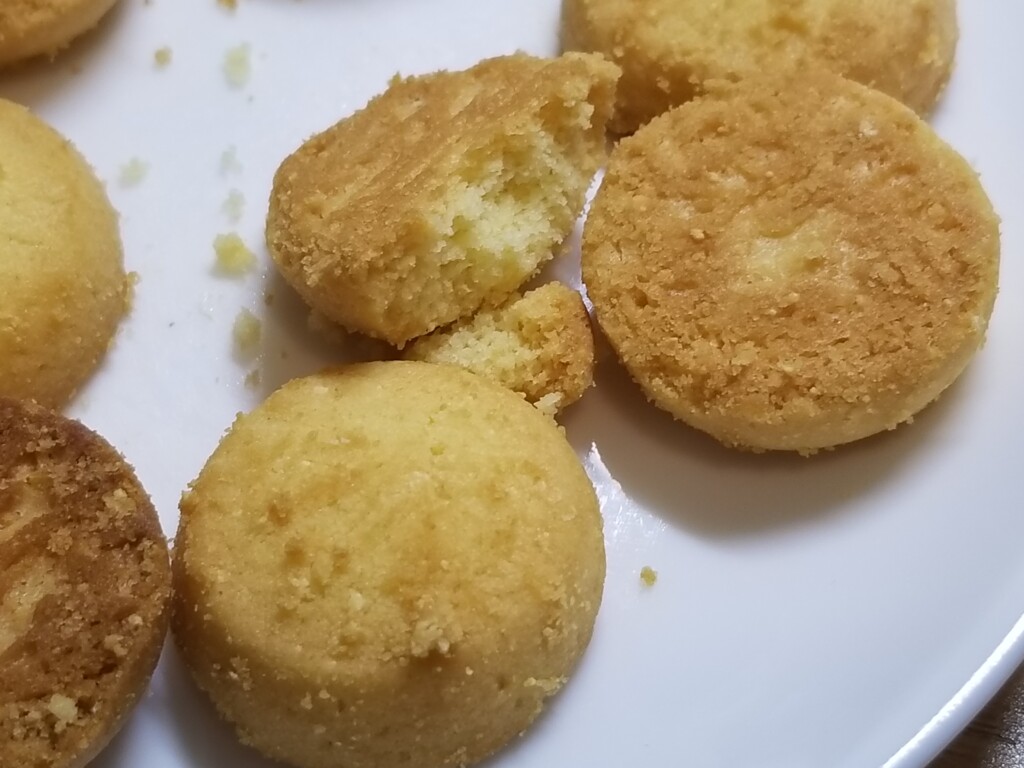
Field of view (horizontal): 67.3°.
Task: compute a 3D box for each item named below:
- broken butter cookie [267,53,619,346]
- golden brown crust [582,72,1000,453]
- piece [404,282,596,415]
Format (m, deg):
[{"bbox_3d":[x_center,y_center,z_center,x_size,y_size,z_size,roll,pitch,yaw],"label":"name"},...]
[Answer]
[{"bbox_3d":[-0.009,-0.026,0.102,0.044,0.018,0.028,-38,57,-8],"label":"broken butter cookie"},{"bbox_3d":[0.033,-0.014,0.099,0.048,0.018,0.048,0,71,9],"label":"golden brown crust"},{"bbox_3d":[-0.001,-0.004,0.098,0.024,0.013,0.017,6,60,5],"label":"piece"}]

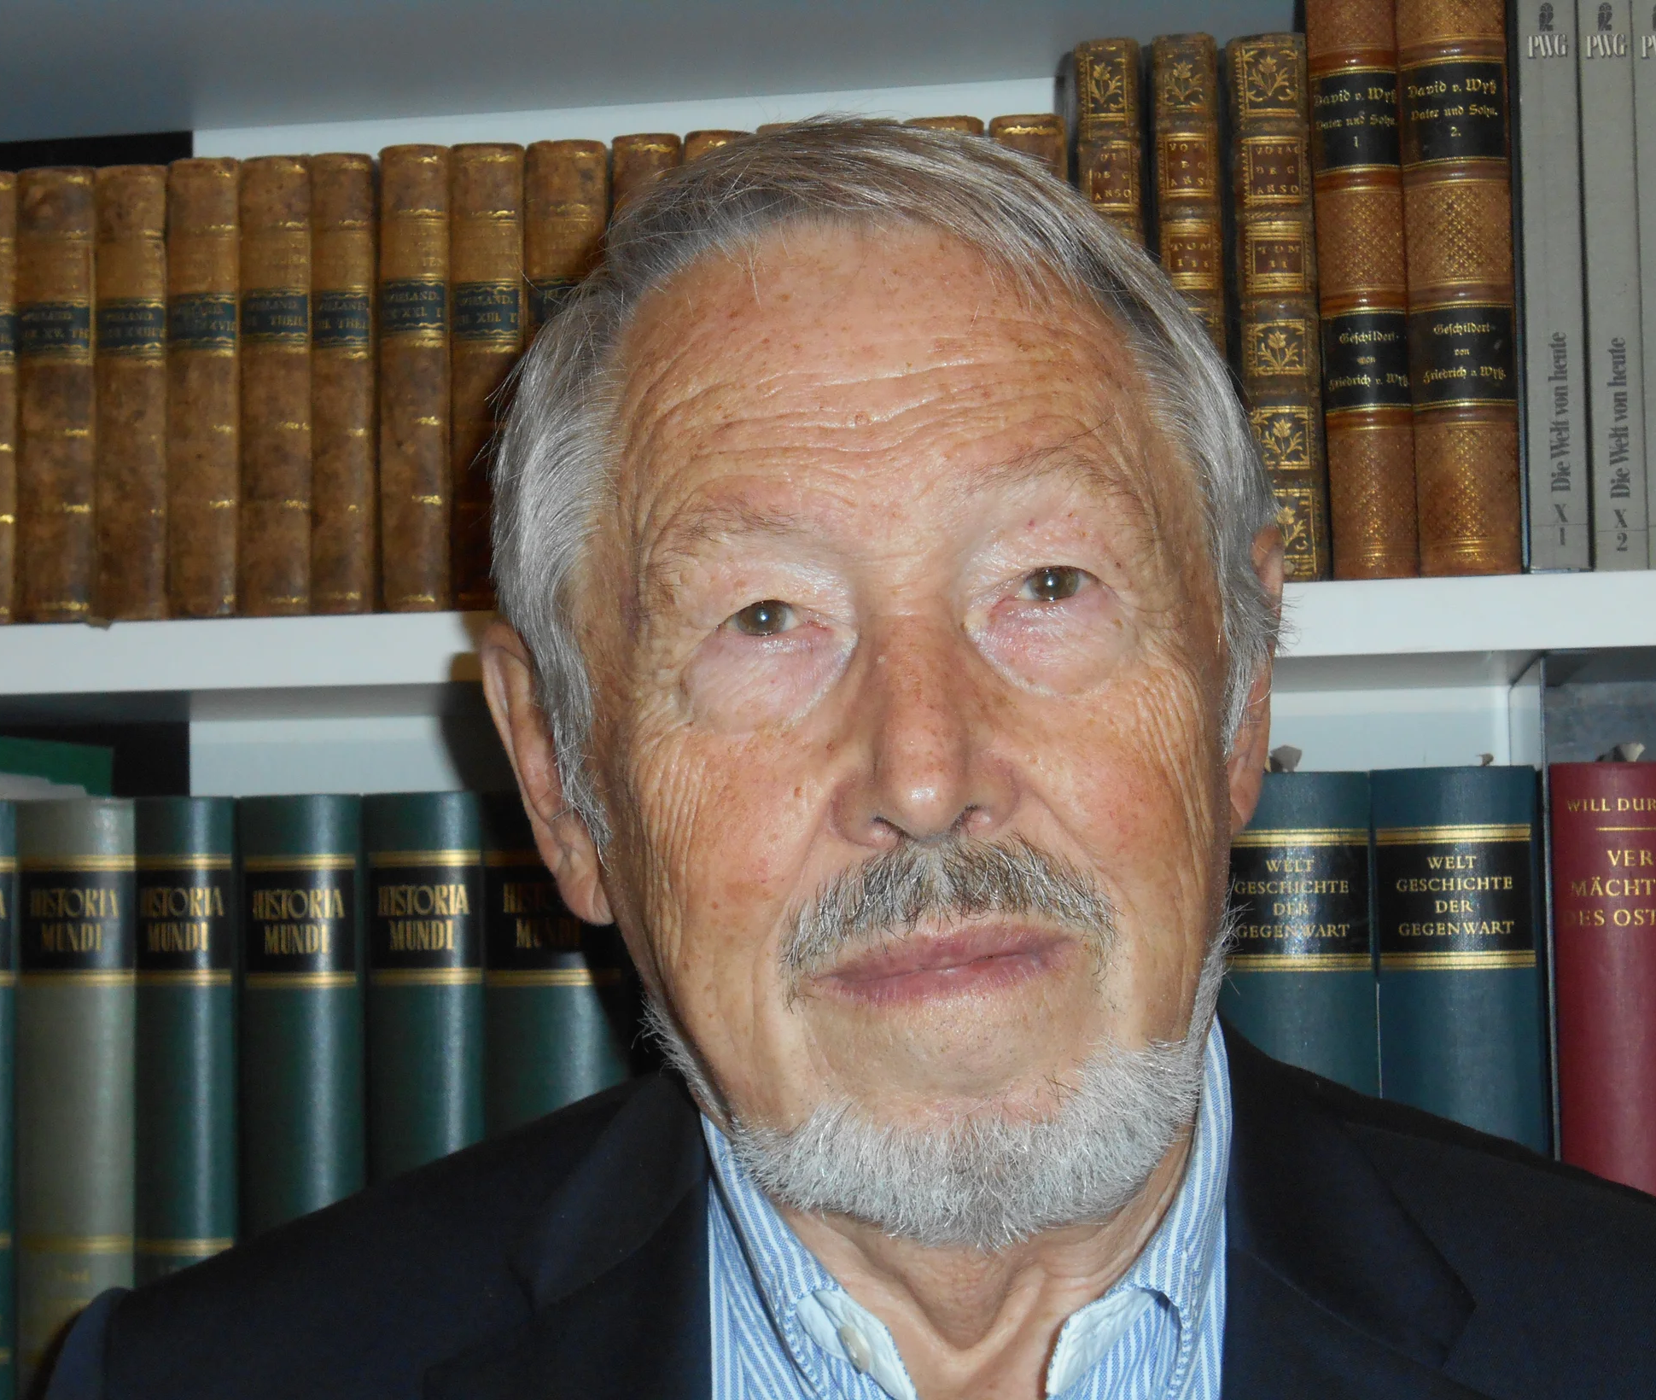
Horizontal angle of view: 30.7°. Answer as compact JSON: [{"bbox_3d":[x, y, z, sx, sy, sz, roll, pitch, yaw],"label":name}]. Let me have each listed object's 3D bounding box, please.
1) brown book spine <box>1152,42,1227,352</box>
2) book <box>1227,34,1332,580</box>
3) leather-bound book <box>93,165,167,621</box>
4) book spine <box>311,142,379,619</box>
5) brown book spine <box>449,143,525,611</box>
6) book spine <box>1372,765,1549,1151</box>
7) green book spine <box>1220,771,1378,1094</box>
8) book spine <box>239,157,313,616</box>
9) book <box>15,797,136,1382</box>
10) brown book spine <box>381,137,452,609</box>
[{"bbox_3d":[0.127,-0.124,1.028,0.021,0.179,0.103,-3,-4,9],"label":"brown book spine"},{"bbox_3d":[0.153,-0.124,1.024,0.024,0.177,0.103,-3,-4,9],"label":"book"},{"bbox_3d":[-0.232,-0.102,1.080,0.026,0.157,0.098,-2,-4,9],"label":"leather-bound book"},{"bbox_3d":[-0.156,-0.103,1.067,0.023,0.157,0.098,-2,-4,9],"label":"book spine"},{"bbox_3d":[-0.107,-0.105,1.060,0.026,0.158,0.098,-2,-4,9],"label":"brown book spine"},{"bbox_3d":[0.213,0.133,1.030,0.050,0.213,0.150,-2,-4,9],"label":"book spine"},{"bbox_3d":[0.163,0.135,1.038,0.049,0.213,0.150,-2,-4,9],"label":"green book spine"},{"bbox_3d":[-0.181,-0.103,1.071,0.025,0.157,0.098,-2,-4,9],"label":"book spine"},{"bbox_3d":[-0.246,0.145,1.102,0.043,0.213,0.150,-2,-4,9],"label":"book"},{"bbox_3d":[-0.132,-0.105,1.064,0.025,0.158,0.098,-2,-4,9],"label":"brown book spine"}]

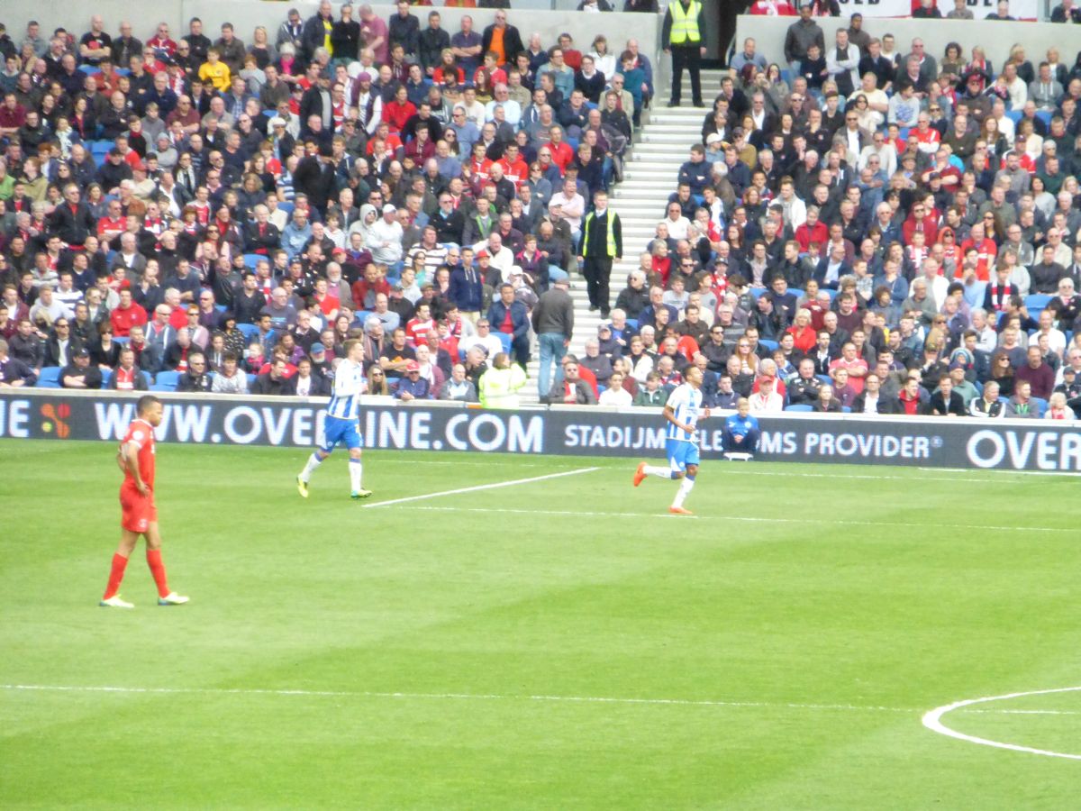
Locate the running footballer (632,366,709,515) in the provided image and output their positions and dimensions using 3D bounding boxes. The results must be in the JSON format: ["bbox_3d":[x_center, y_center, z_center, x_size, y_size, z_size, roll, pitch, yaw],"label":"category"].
[{"bbox_3d":[1.459,0.387,117.200,0.820,1.650,0.520,2,2,22],"label":"running footballer"}]

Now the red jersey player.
[{"bbox_3d":[-3.498,0.847,92.600,0.780,1.870,0.560,2,2,13],"label":"red jersey player"}]

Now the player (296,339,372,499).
[{"bbox_3d":[-2.333,0.158,118.900,0.830,1.800,0.520,2,2,18],"label":"player"}]

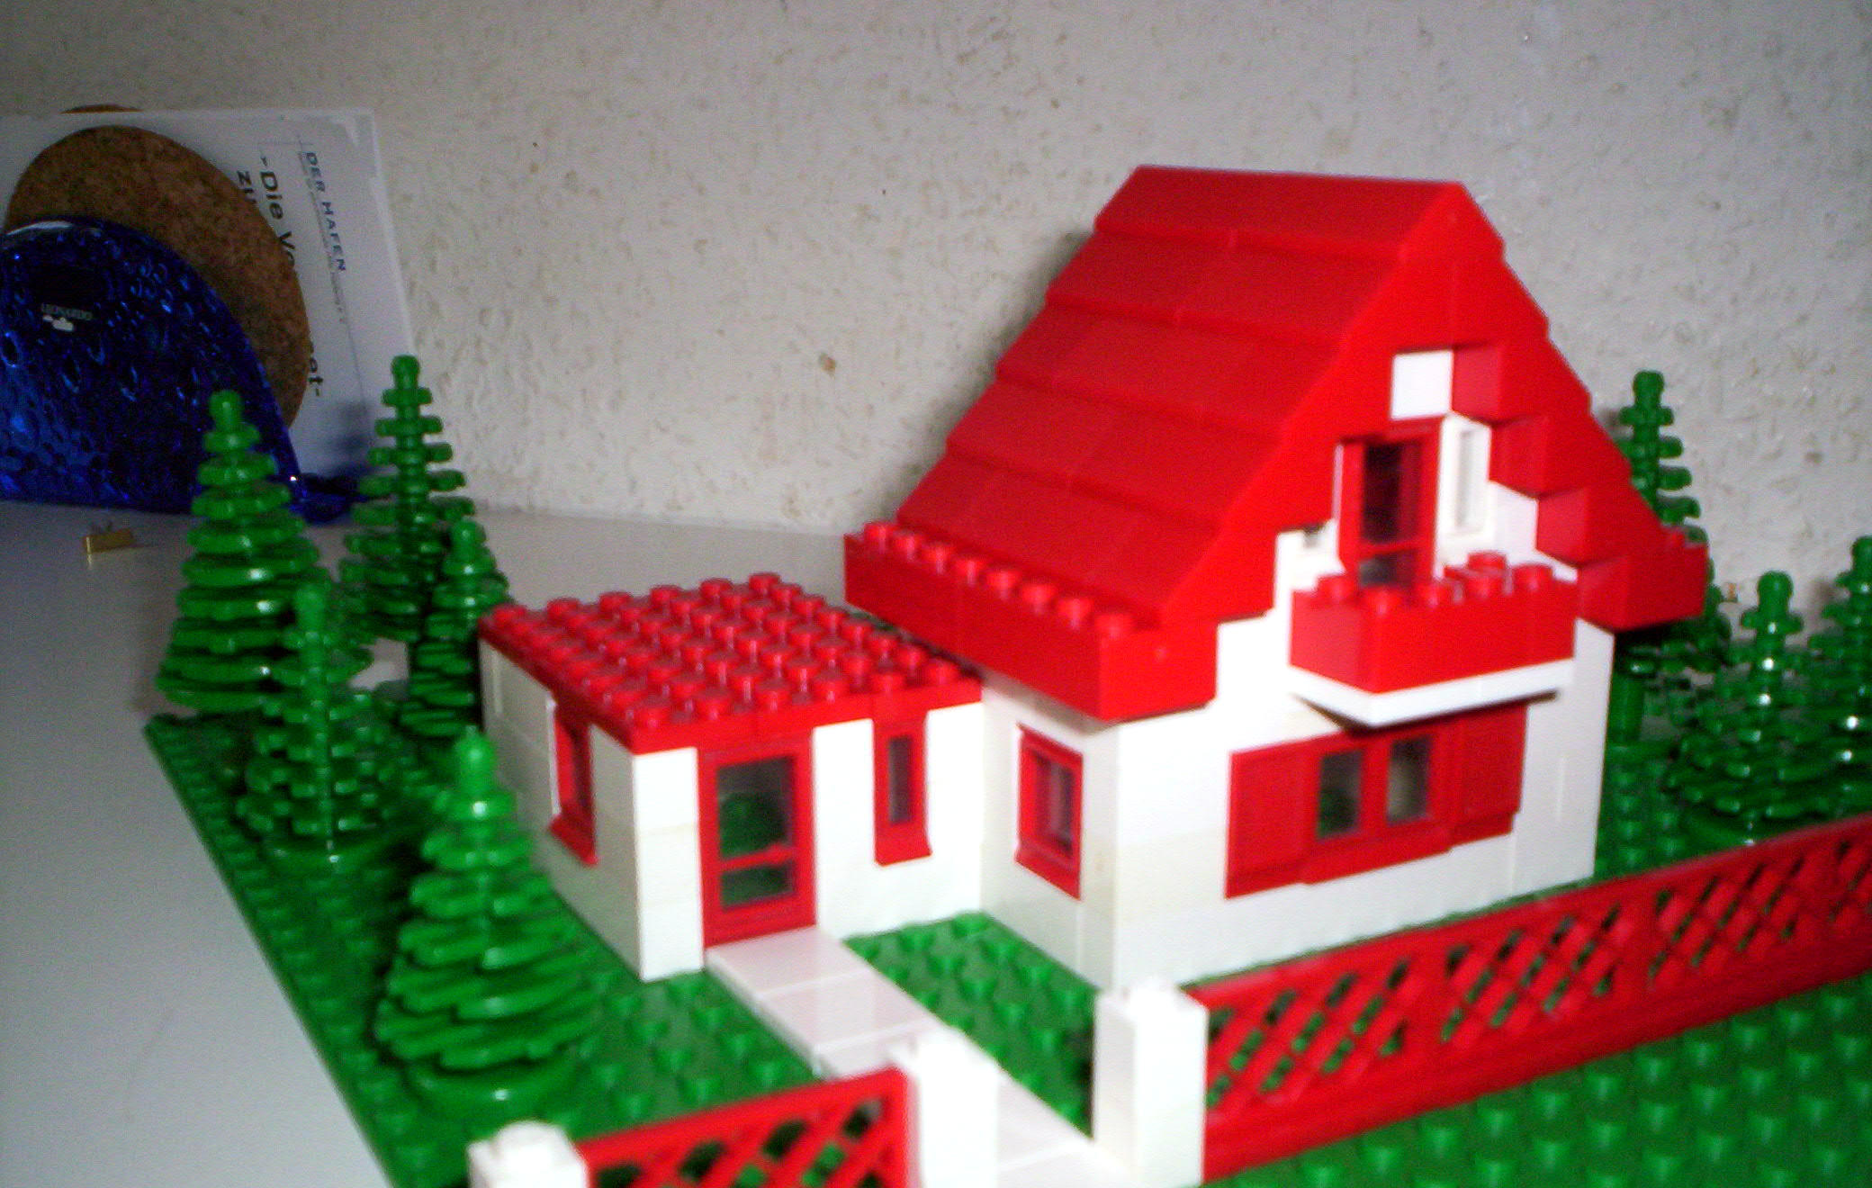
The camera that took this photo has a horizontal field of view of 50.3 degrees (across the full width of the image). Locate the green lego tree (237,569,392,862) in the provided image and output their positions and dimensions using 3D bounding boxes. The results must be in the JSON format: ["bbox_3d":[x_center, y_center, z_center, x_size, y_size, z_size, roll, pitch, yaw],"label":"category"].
[{"bbox_3d":[-0.088,0.018,0.283,0.021,0.040,0.021,-8,15,-28],"label":"green lego tree"}]

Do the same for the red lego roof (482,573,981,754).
[{"bbox_3d":[-0.030,0.008,0.274,0.048,0.005,0.064,-7,15,-28],"label":"red lego roof"}]

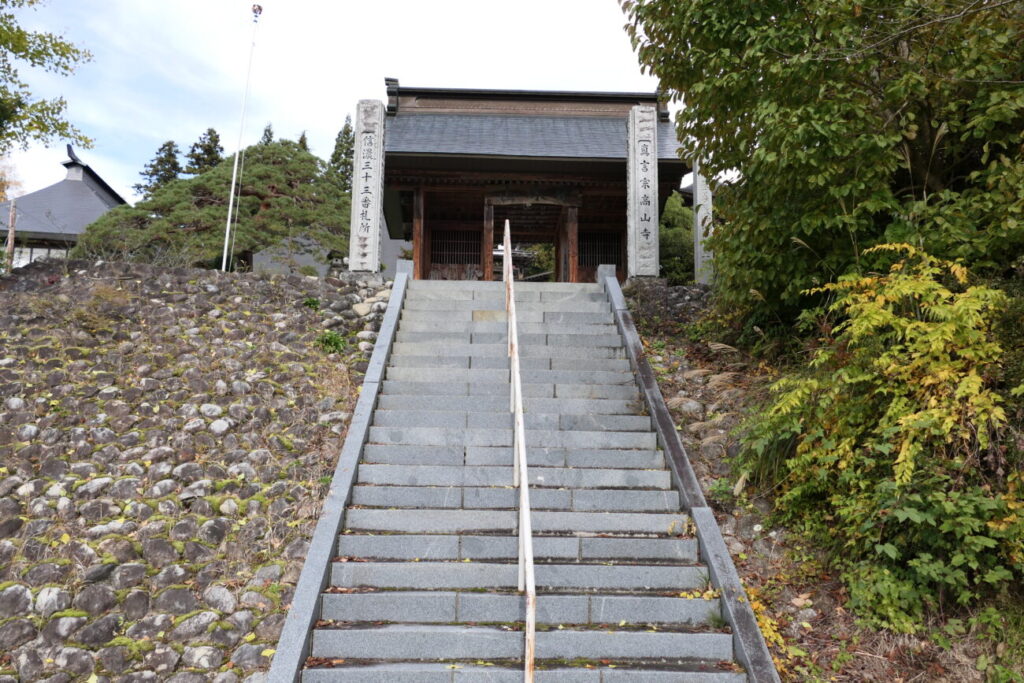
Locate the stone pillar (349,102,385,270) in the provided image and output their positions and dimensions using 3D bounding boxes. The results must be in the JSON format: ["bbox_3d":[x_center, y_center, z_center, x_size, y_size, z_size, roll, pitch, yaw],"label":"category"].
[{"bbox_3d":[-2.110,-2.238,10.464,0.388,2.591,0.380,1,-9,-2],"label":"stone pillar"}]

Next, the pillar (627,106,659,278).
[{"bbox_3d":[1.945,-2.191,10.636,0.385,2.624,0.380,1,-9,-2],"label":"pillar"}]

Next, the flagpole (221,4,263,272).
[{"bbox_3d":[-4.595,-3.366,12.022,0.200,5.138,0.200,1,-9,-2],"label":"flagpole"}]

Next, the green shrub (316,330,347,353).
[{"bbox_3d":[-2.049,0.011,8.075,0.330,0.280,0.300,1,-9,-2],"label":"green shrub"}]

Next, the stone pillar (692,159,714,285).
[{"bbox_3d":[3.097,-1.923,11.531,0.239,2.111,0.230,1,-9,-2],"label":"stone pillar"}]

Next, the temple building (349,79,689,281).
[{"bbox_3d":[0.153,-2.935,15.955,6.339,6.178,5.078,1,-9,-2],"label":"temple building"}]

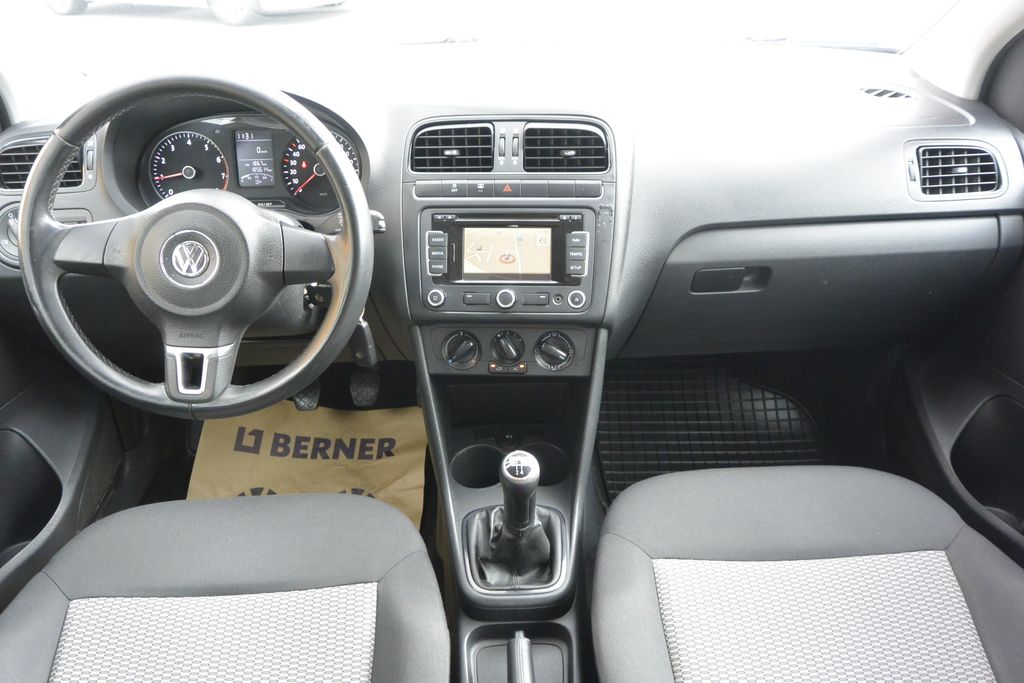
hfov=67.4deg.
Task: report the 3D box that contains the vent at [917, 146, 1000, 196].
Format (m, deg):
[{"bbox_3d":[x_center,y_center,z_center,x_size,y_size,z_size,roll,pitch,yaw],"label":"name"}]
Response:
[{"bbox_3d":[0.560,-0.213,0.963,0.106,0.060,0.032,-2,11,-4],"label":"vent"}]

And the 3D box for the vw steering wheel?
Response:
[{"bbox_3d":[-0.333,-0.102,0.835,0.370,0.370,0.095,-1,5,-1],"label":"vw steering wheel"}]

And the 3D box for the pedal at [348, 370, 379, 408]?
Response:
[{"bbox_3d":[-0.270,0.088,1.405,0.056,0.066,0.030,-1,-6,0],"label":"pedal"}]

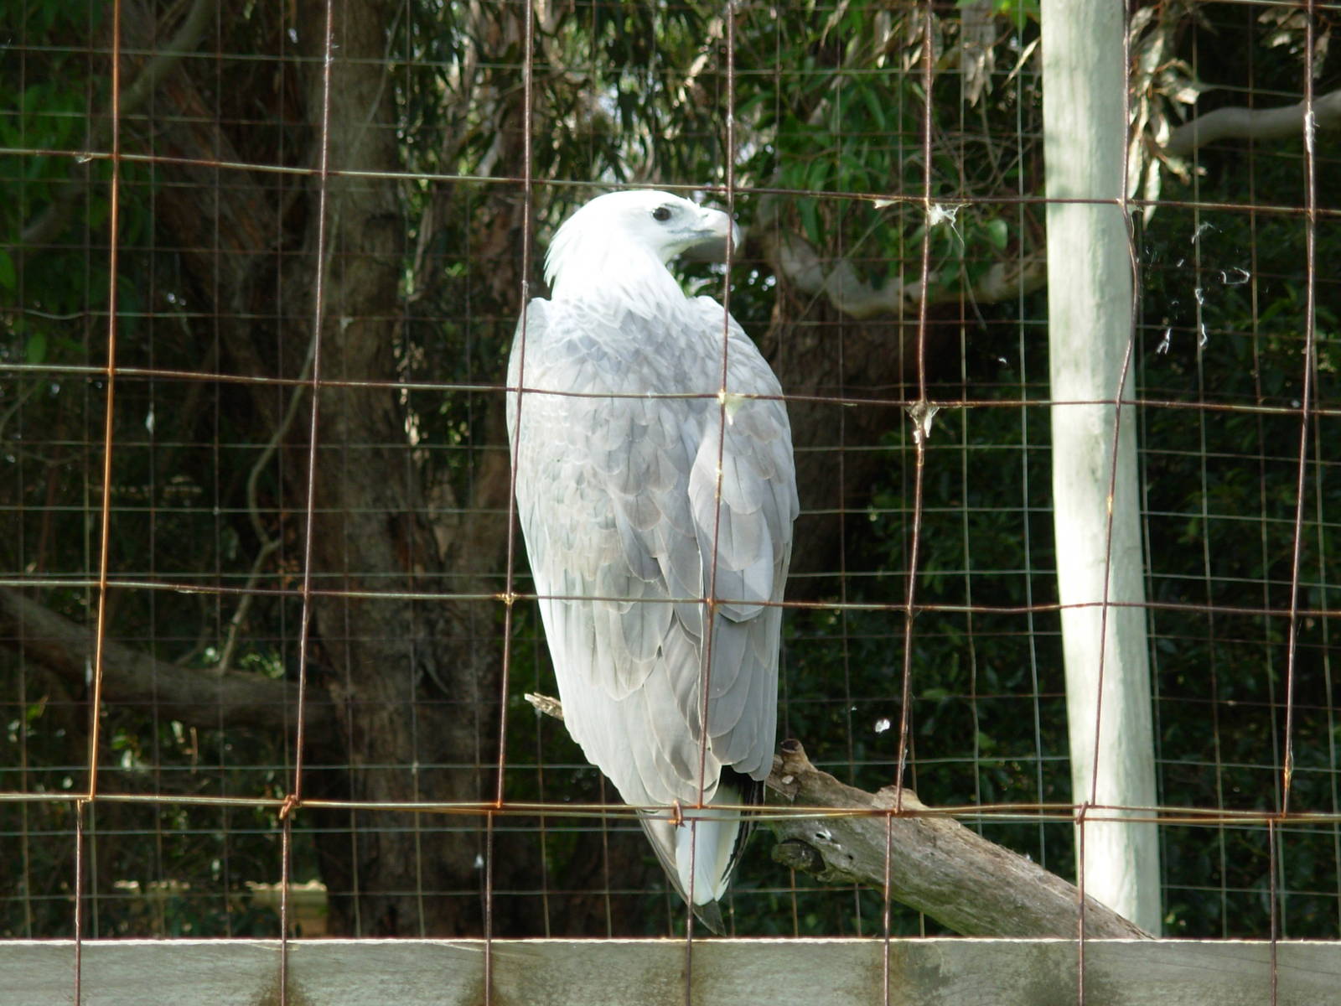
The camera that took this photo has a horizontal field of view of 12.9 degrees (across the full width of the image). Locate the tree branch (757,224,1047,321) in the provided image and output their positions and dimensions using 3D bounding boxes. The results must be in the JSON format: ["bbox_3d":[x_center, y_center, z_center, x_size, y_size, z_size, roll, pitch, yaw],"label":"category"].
[{"bbox_3d":[0.343,-0.341,8.800,0.450,0.150,0.180,0,-2,0],"label":"tree branch"}]

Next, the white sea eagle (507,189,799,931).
[{"bbox_3d":[-0.016,0.054,5.600,0.265,0.690,0.300,1,-2,-13],"label":"white sea eagle"}]

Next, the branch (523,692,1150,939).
[{"bbox_3d":[0.165,0.305,5.600,0.670,0.135,0.180,25,-2,0],"label":"branch"}]

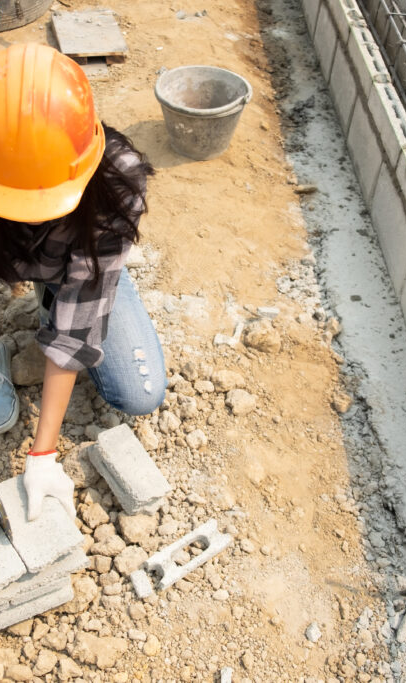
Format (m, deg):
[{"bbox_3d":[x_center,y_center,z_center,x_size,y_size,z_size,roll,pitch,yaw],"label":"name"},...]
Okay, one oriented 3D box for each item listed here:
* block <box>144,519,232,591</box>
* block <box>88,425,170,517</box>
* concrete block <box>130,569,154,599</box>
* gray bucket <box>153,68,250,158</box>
[{"bbox_3d":[-0.026,0.410,1.473,0.172,0.030,0.062,-27,53,-29],"label":"block"},{"bbox_3d":[-0.149,0.269,1.563,0.076,0.065,0.190,-21,50,-25],"label":"block"},{"bbox_3d":[-0.113,0.448,1.420,0.025,0.028,0.049,-15,48,-20],"label":"concrete block"},{"bbox_3d":[0.001,-0.738,2.542,0.315,0.210,0.315,3,44,-3],"label":"gray bucket"}]

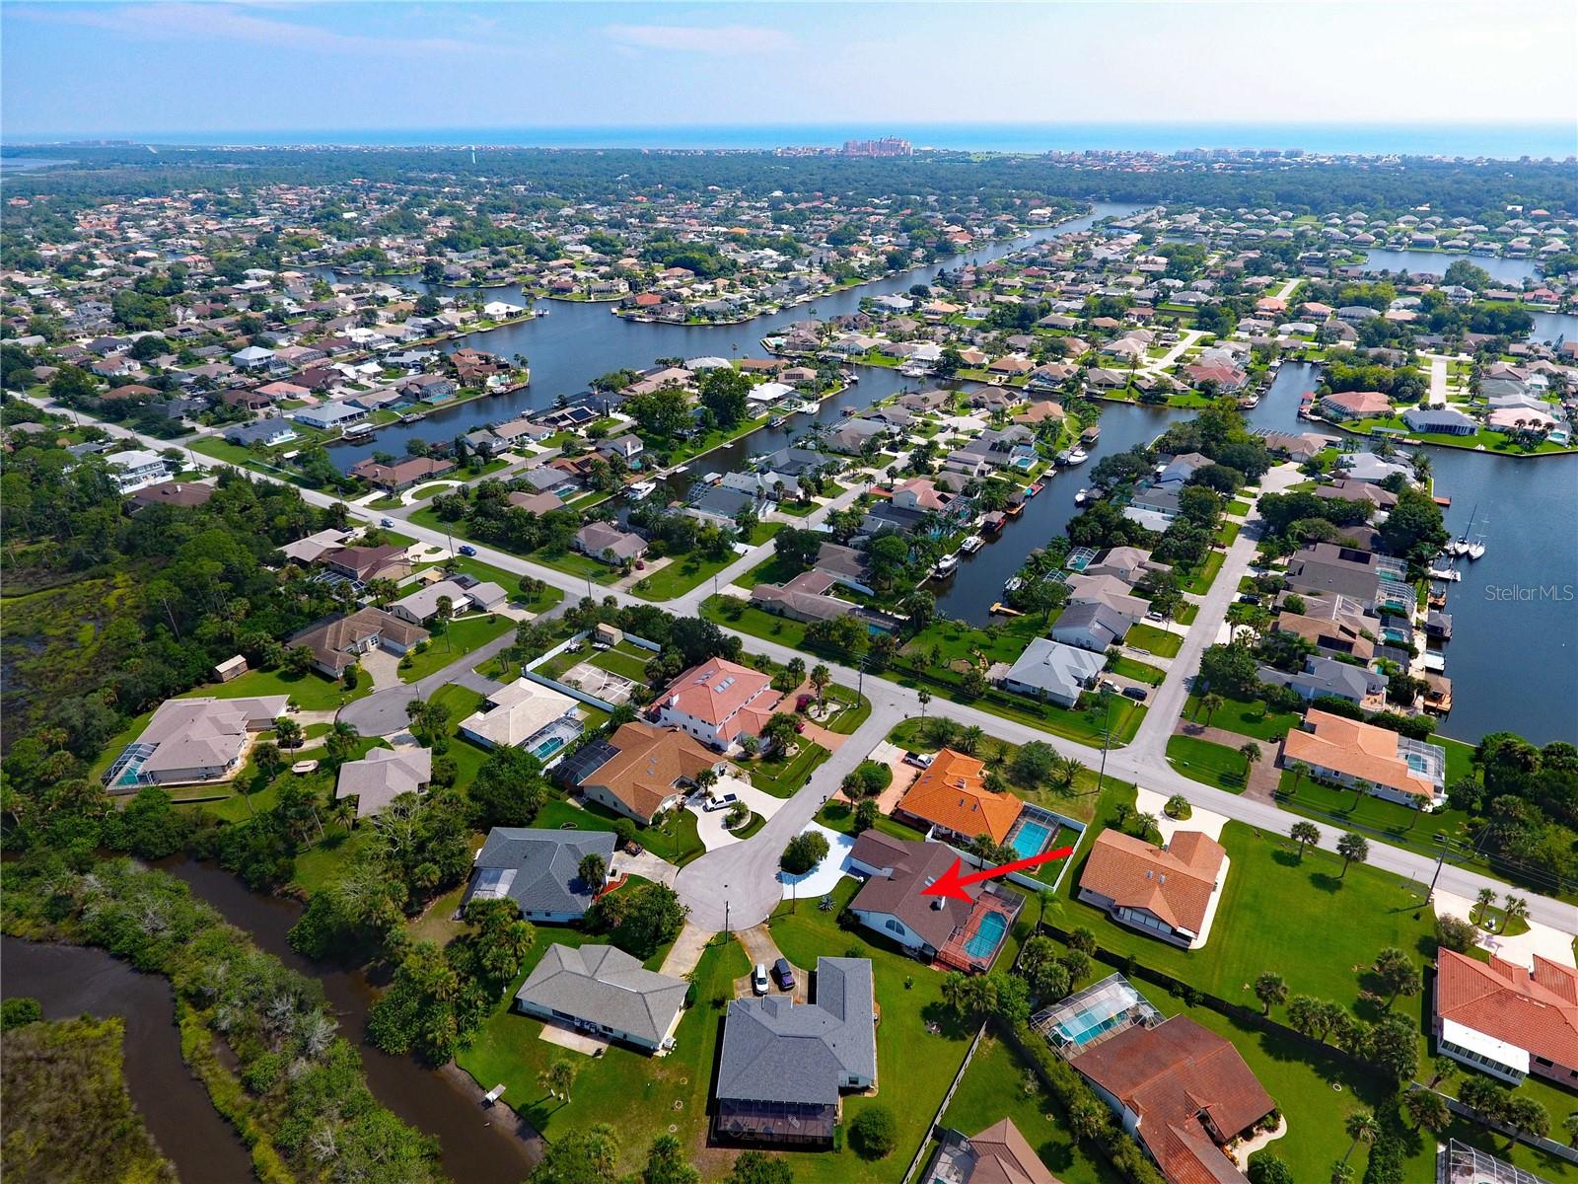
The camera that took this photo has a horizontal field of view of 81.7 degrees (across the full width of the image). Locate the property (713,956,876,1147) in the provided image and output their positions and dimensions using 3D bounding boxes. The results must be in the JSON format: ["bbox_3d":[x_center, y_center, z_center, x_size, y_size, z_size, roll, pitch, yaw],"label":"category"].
[{"bbox_3d":[1.404,58.190,119.497,19.500,5.500,26.000,1,27,3],"label":"property"}]

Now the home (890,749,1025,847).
[{"bbox_3d":[33.859,37.746,170.839,19.500,5.600,20.700,16,32,29],"label":"home"}]

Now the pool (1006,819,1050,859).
[{"bbox_3d":[40.996,42.941,156.202,5.500,1.250,8.500,13,30,24],"label":"pool"}]

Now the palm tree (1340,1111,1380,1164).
[{"bbox_3d":[65.521,63.486,105.342,4.100,8.400,4.100,0,27,0],"label":"palm tree"}]

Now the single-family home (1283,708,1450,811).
[{"bbox_3d":[114.518,31.132,182.108,25.500,6.100,20.700,16,32,29],"label":"single-family home"}]

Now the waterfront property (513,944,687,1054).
[{"bbox_3d":[-25.190,55.056,126.977,21.800,4.500,12.400,9,28,17],"label":"waterfront property"}]

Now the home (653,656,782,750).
[{"bbox_3d":[-14.095,22.955,196.751,21.200,8.600,22.000,16,32,29],"label":"home"}]

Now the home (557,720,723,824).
[{"bbox_3d":[-27.052,32.348,170.265,24.700,5.500,21.700,16,31,28],"label":"home"}]

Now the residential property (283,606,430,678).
[{"bbox_3d":[-104.914,11.220,223.039,25.800,6.300,22.200,16,32,29],"label":"residential property"}]

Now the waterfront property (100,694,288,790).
[{"bbox_3d":[-116.369,28.006,179.951,24.500,5.200,25.500,-3,27,-4],"label":"waterfront property"}]

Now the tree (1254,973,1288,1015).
[{"bbox_3d":[68.427,57.812,129.994,4.600,7.100,4.600,16,32,29],"label":"tree"}]

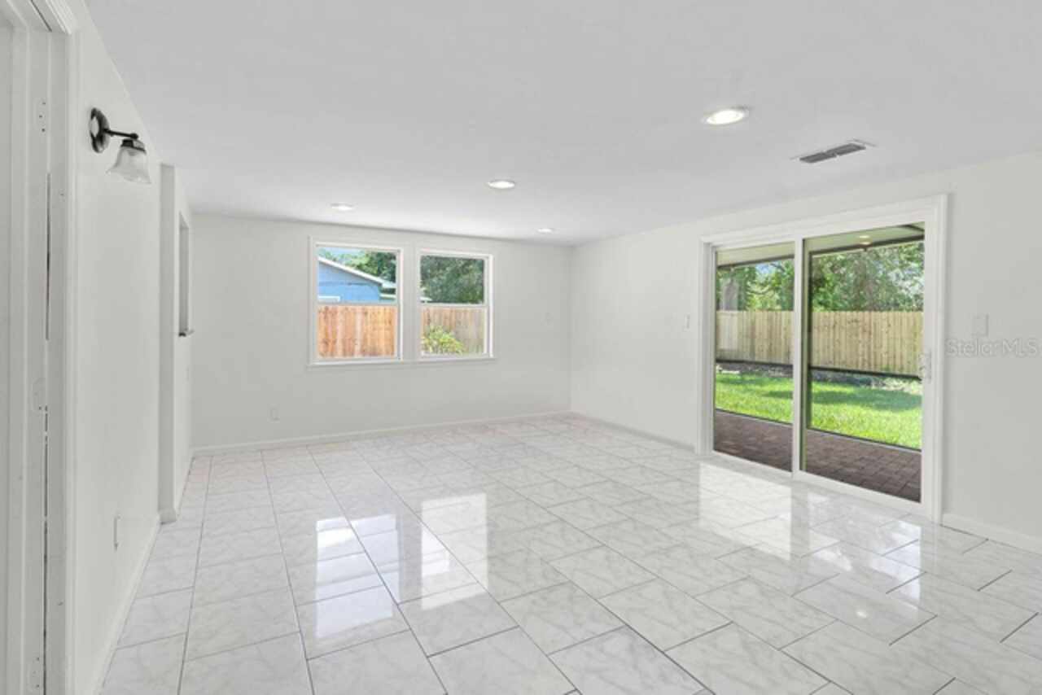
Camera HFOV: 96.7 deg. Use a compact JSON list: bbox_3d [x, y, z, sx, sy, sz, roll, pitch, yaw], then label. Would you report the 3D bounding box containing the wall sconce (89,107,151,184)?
[{"bbox_3d":[-1.414,-0.715,1.647,0.155,0.225,0.135,-1,2,-32],"label":"wall sconce"}]

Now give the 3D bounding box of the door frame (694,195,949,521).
[{"bbox_3d":[2.270,0.051,3.847,0.120,2.140,1.890,-1,2,-32],"label":"door frame"}]

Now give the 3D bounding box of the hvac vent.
[{"bbox_3d":[1.870,-1.172,2.786,0.185,0.025,0.340,-1,2,-32],"label":"hvac vent"}]

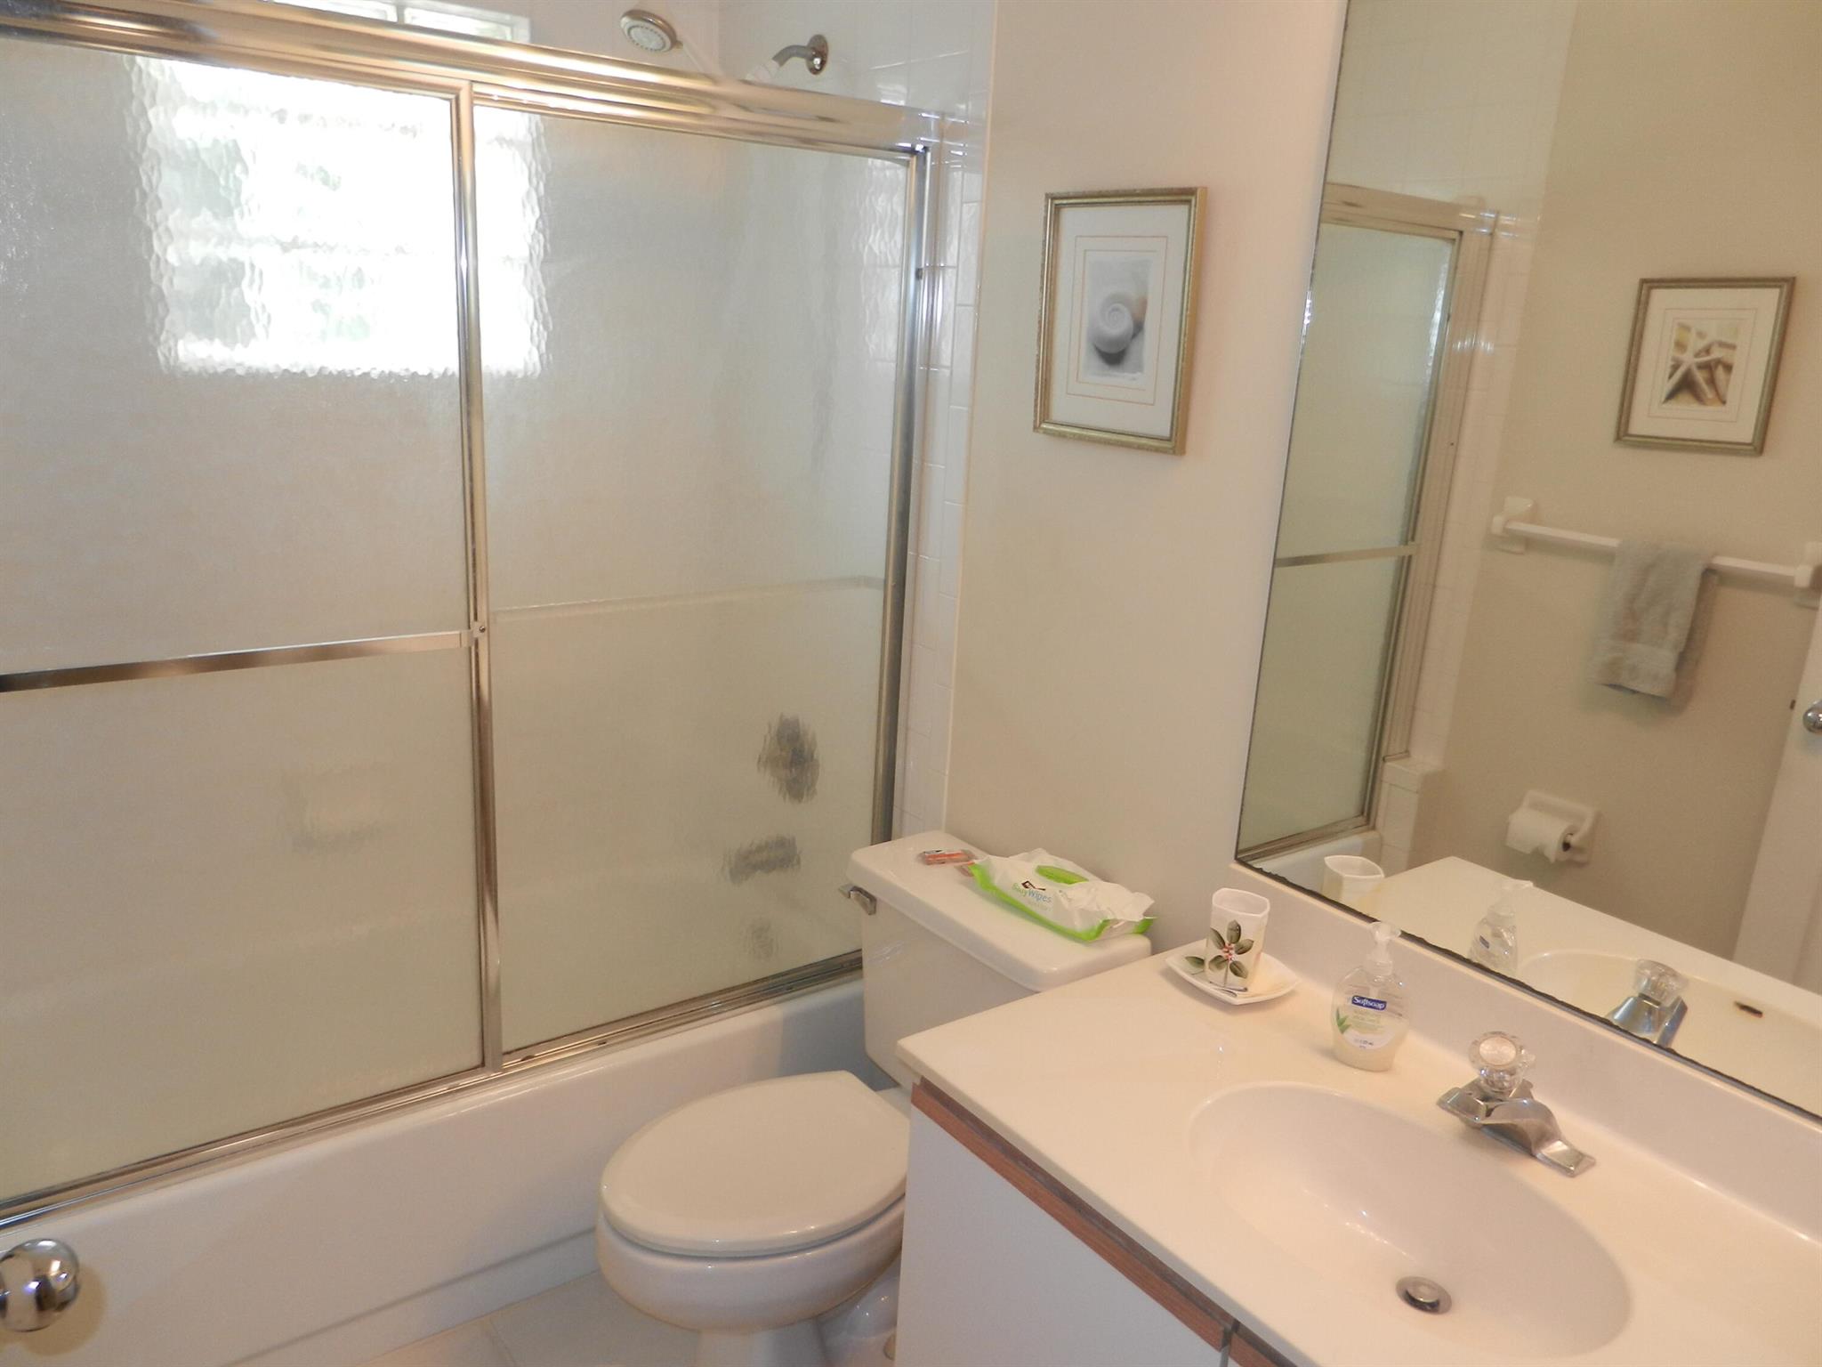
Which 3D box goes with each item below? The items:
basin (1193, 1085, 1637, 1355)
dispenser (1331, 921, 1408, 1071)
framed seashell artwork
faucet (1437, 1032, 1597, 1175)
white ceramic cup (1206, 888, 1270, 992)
[{"bbox_3d":[0.456,0.562,1.275,0.302,0.142,0.430,-8,19,-36],"label":"basin"},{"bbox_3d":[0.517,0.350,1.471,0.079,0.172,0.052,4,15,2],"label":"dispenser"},{"bbox_3d":[0.282,-0.505,1.827,0.021,0.336,0.287,-8,19,-36],"label":"framed seashell artwork"},{"bbox_3d":[0.599,0.418,1.339,0.149,0.119,0.152,-8,19,-36],"label":"faucet"},{"bbox_3d":[0.406,0.322,1.638,0.072,0.104,0.061,12,17,28],"label":"white ceramic cup"}]

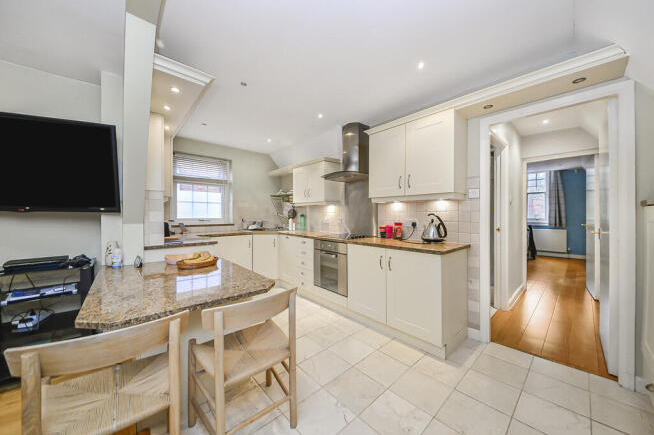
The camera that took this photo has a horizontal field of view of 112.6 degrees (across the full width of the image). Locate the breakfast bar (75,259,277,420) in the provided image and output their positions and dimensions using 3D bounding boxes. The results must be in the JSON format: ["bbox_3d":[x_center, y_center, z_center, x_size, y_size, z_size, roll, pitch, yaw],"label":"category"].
[{"bbox_3d":[-1.083,0.804,1.600,0.900,0.745,1.420,-1,1,-43],"label":"breakfast bar"}]

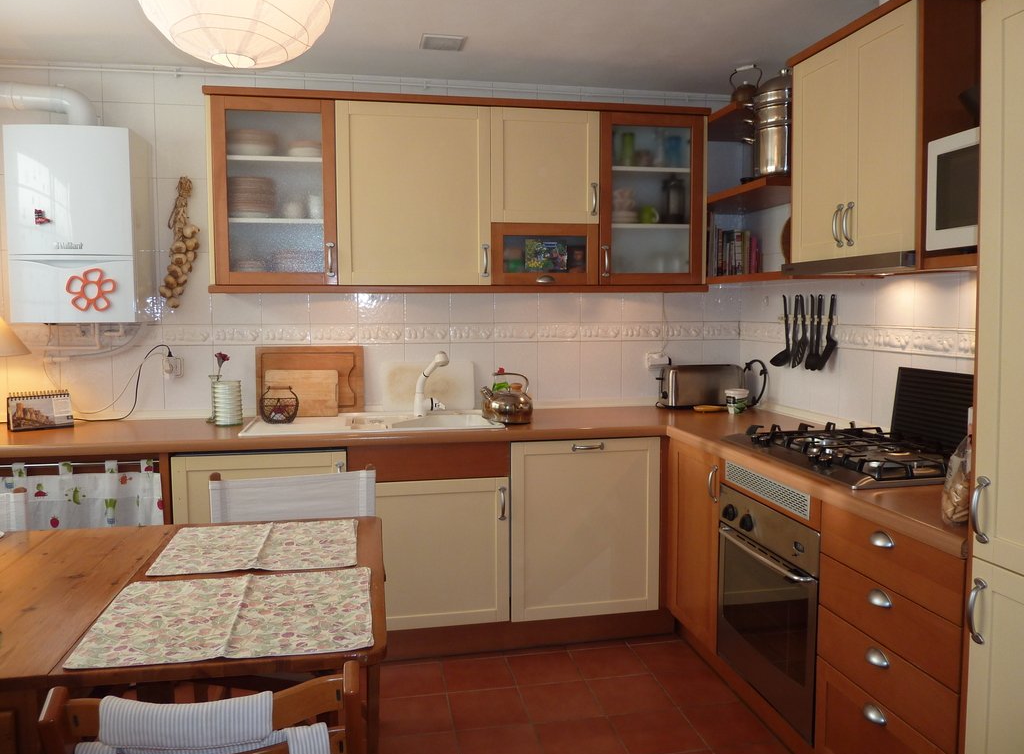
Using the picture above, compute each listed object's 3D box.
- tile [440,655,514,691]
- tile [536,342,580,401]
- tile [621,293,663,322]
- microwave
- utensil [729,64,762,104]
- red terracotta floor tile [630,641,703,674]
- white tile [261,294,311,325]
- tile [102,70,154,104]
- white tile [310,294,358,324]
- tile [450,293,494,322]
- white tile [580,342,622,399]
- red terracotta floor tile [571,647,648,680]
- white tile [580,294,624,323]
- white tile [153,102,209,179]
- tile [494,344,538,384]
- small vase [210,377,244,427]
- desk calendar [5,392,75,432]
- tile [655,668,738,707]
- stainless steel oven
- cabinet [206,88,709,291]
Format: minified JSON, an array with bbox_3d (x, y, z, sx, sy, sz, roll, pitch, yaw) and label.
[{"bbox_3d":[-0.125,1.089,2.699,0.243,0.010,0.243,-1,5,-10],"label":"tile"},{"bbox_3d":[0.219,-0.029,3.426,0.200,0.268,0.012,-1,4,-10],"label":"tile"},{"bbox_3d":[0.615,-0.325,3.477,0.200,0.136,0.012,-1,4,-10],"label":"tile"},{"bbox_3d":[1.265,-0.445,1.696,0.330,0.273,0.450,-1,5,-10],"label":"microwave"},{"bbox_3d":[0.984,-1.206,3.099,0.155,0.195,0.130,2,5,37],"label":"utensil"},{"bbox_3d":[0.610,1.087,2.856,0.245,0.012,0.245,-1,4,-10],"label":"red terracotta floor tile"},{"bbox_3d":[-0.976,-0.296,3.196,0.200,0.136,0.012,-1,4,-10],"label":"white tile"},{"bbox_3d":[-1.575,-1.196,3.030,0.200,0.150,0.010,-1,4,-10],"label":"tile"},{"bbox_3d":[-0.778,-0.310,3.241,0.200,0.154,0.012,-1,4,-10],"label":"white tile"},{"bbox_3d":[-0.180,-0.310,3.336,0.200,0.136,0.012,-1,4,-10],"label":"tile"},{"bbox_3d":[0.418,-0.033,3.461,0.200,0.268,0.012,-1,4,-10],"label":"white tile"},{"bbox_3d":[0.362,1.087,2.800,0.245,0.012,0.245,-1,4,-10],"label":"red terracotta floor tile"},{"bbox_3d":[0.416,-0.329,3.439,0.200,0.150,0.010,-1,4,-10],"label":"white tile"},{"bbox_3d":[-1.375,-0.974,3.079,0.200,0.300,0.010,-1,4,-10],"label":"white tile"},{"bbox_3d":[0.022,-0.018,3.404,0.200,0.284,0.012,-1,4,-10],"label":"tile"},{"bbox_3d":[-1.120,0.106,2.914,0.110,0.172,0.110,-1,4,-10],"label":"small vase"},{"bbox_3d":[-1.866,0.130,2.928,0.208,0.148,0.080,-3,5,-40],"label":"desk calendar"},{"bbox_3d":[0.650,1.097,2.600,0.245,0.012,0.245,-1,4,-10],"label":"tile"},{"bbox_3d":[1.009,0.674,2.292,0.555,0.592,0.590,-1,5,-10],"label":"stainless steel oven"},{"bbox_3d":[-0.182,-0.727,3.093,2.000,0.755,0.375,-1,5,-10],"label":"cabinet"}]

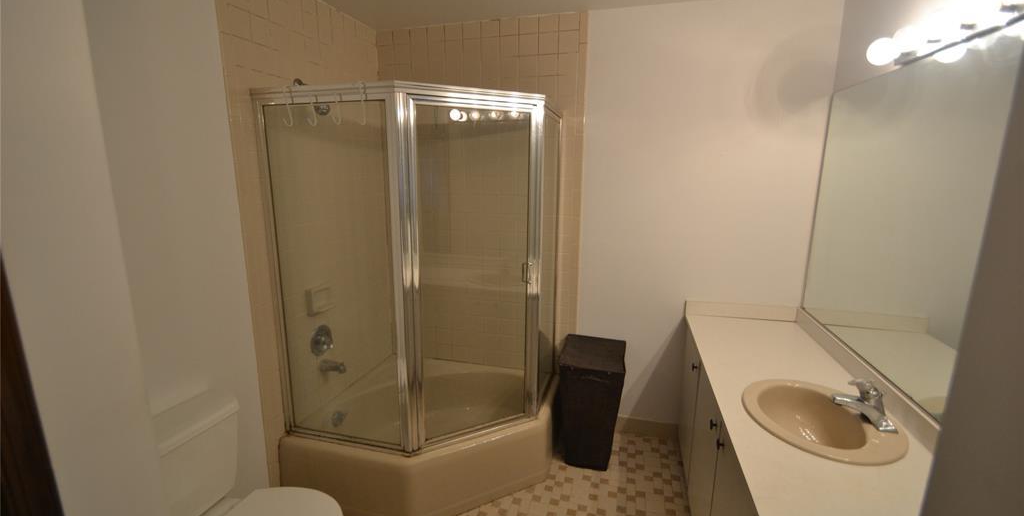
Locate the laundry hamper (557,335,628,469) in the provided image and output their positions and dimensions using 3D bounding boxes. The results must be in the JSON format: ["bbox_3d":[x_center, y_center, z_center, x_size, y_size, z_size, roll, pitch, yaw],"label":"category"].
[{"bbox_3d":[0.437,0.796,2.329,0.325,0.620,0.330,4,12,15],"label":"laundry hamper"}]

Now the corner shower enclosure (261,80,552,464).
[{"bbox_3d":[-0.398,0.032,2.212,1.150,1.600,0.970,4,12,15],"label":"corner shower enclosure"}]

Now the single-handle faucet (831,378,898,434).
[{"bbox_3d":[1.113,0.445,1.358,0.160,0.145,0.150,4,12,15],"label":"single-handle faucet"}]

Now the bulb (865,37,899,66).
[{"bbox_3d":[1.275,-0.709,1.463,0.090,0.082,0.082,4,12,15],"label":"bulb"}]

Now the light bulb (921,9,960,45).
[{"bbox_3d":[1.197,-0.648,1.191,0.090,0.082,0.082,4,12,15],"label":"light bulb"}]

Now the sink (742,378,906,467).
[{"bbox_3d":[0.999,0.594,1.409,0.434,0.180,0.500,4,12,15],"label":"sink"}]

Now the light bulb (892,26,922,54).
[{"bbox_3d":[1.236,-0.679,1.327,0.090,0.082,0.082,4,12,15],"label":"light bulb"}]

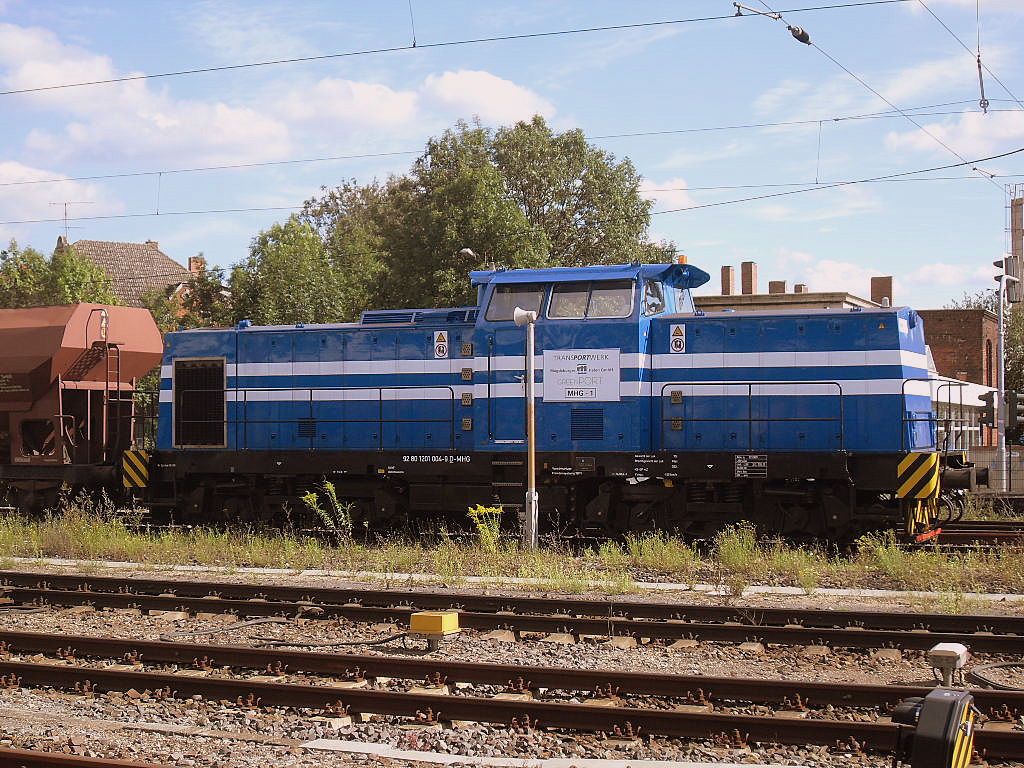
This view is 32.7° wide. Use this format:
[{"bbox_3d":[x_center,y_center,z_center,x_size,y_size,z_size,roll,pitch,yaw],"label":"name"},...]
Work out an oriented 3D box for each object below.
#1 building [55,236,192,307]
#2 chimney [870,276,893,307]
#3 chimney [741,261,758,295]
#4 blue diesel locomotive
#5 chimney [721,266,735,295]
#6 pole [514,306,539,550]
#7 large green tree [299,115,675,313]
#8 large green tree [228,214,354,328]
[{"bbox_3d":[-20.692,-1.742,98.000,10.500,12.514,8.800,1,-2,-38],"label":"building"},{"bbox_3d":[14.204,-3.441,67.000,0.780,1.332,0.580,-1,-2,23],"label":"chimney"},{"bbox_3d":[8.993,-3.924,66.000,0.420,1.378,0.580,-1,-2,23],"label":"chimney"},{"bbox_3d":[0.149,0.192,27.336,14.200,4.270,3.100,-1,-2,23],"label":"blue diesel locomotive"},{"bbox_3d":[8.176,-3.801,66.000,0.350,1.284,0.520,-1,-2,23],"label":"chimney"},{"bbox_3d":[0.189,0.615,23.600,0.330,3.325,0.260,-1,-2,23],"label":"pole"},{"bbox_3d":[-0.920,-3.117,63.000,13.400,13.071,11.000,0,-2,0],"label":"large green tree"},{"bbox_3d":[-7.420,-1.212,59.000,4.700,9.032,4.500,0,-2,-7],"label":"large green tree"}]

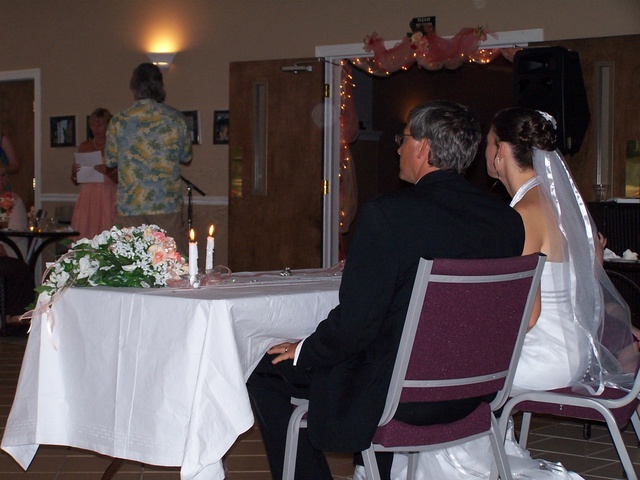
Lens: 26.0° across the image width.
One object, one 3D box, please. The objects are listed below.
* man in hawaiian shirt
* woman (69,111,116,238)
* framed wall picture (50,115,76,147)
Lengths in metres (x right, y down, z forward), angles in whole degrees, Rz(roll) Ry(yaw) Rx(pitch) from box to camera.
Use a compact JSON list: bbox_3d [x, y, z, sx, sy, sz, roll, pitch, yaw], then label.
[{"bbox_3d":[-1.031,-0.154,8.350,0.530,1.814,0.400,0,2,-6],"label":"man in hawaiian shirt"},{"bbox_3d":[-1.706,-0.167,10.601,0.450,1.676,0.400,1,2,0],"label":"woman"},{"bbox_3d":[-2.361,-1.009,12.790,0.360,0.285,0.030,2,2,39],"label":"framed wall picture"}]

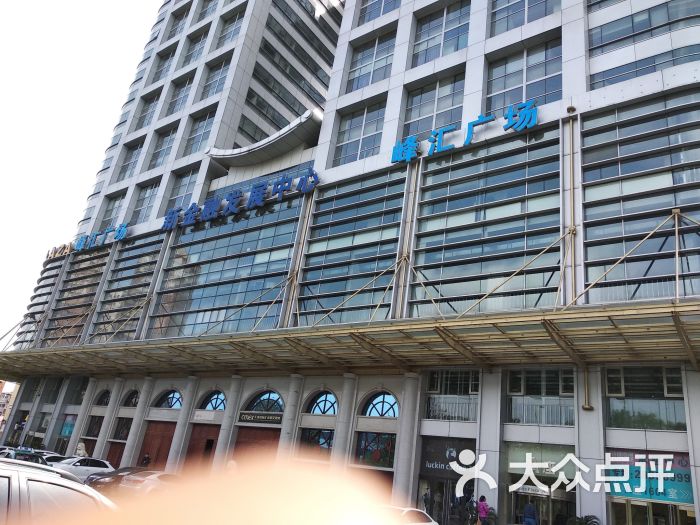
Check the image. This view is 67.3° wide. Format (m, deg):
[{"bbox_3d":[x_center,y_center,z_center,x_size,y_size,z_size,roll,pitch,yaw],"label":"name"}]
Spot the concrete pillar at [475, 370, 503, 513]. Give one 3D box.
[{"bbox_3d":[6.567,8.762,24.179,1.080,7.350,1.000,-9,-29,36],"label":"concrete pillar"}]

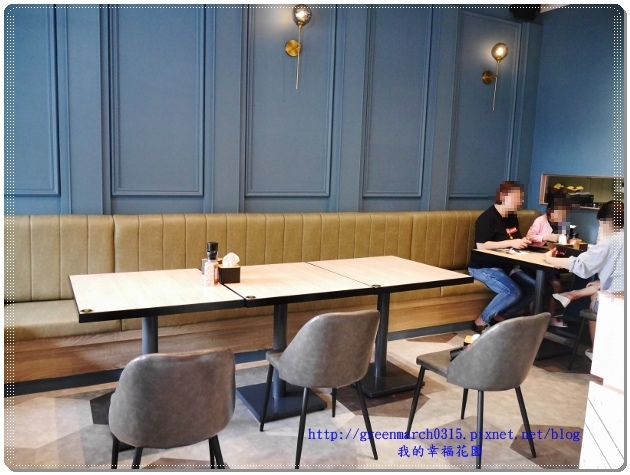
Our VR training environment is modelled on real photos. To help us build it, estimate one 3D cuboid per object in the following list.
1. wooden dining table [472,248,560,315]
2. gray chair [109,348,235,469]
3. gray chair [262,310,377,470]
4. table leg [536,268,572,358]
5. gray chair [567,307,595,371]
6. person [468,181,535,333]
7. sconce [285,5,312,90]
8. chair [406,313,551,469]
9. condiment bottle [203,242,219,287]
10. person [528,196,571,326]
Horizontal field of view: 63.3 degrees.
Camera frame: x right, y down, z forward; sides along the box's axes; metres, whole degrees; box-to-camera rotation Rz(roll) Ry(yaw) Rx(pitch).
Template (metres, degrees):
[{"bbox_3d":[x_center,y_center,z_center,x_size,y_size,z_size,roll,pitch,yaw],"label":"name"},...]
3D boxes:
[{"bbox_3d":[1.865,0.520,4.260,0.755,0.745,0.834,-2,8,-29],"label":"wooden dining table"},{"bbox_3d":[-0.526,0.716,1.960,0.457,0.765,0.527,-1,8,-20],"label":"gray chair"},{"bbox_3d":[0.033,0.667,2.510,0.457,0.765,0.527,-1,8,-25],"label":"gray chair"},{"bbox_3d":[1.839,0.546,4.226,0.417,0.700,0.467,-2,8,-29],"label":"table leg"},{"bbox_3d":[2.168,0.609,3.542,0.457,0.765,0.527,-2,8,-29],"label":"gray chair"},{"bbox_3d":[1.634,0.182,4.519,0.467,1.336,0.695,-2,8,-29],"label":"person"},{"bbox_3d":[-0.116,-1.513,4.072,0.164,0.651,0.184,-2,8,-29],"label":"sconce"},{"bbox_3d":[0.794,0.690,2.526,0.457,0.765,0.527,-3,9,-35],"label":"chair"},{"bbox_3d":[-0.559,0.139,2.761,0.058,0.221,0.058,3,7,11],"label":"condiment bottle"},{"bbox_3d":[2.236,0.201,4.932,0.417,1.237,0.596,-2,8,-29],"label":"person"}]

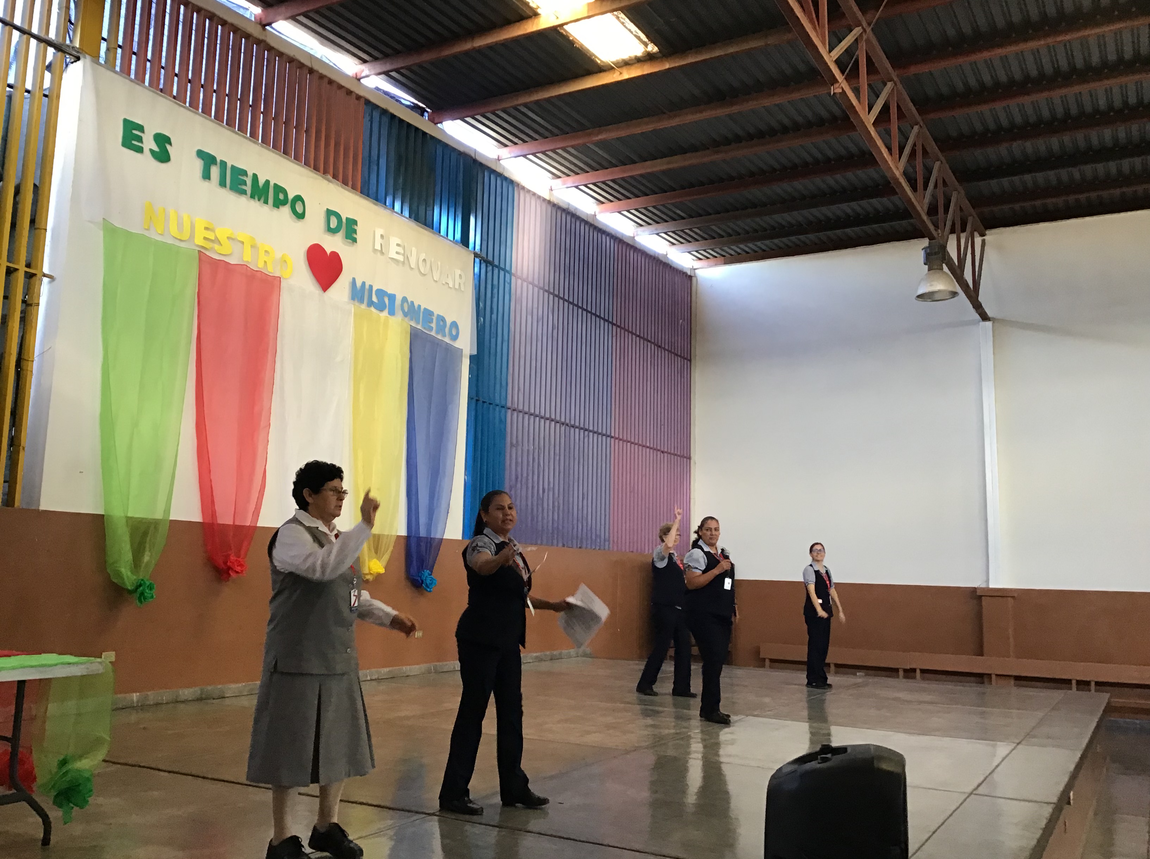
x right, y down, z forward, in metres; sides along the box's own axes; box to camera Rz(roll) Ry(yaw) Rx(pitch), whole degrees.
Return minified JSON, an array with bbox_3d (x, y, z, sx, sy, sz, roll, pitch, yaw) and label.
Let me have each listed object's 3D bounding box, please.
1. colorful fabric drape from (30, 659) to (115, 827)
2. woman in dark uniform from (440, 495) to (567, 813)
[{"bbox_3d":[-2.187,1.354,4.507,0.540,0.700,0.190,-3,-9,29],"label":"colorful fabric drape"},{"bbox_3d":[-0.338,1.093,5.189,0.580,1.580,0.600,-1,-8,17],"label":"woman in dark uniform"}]

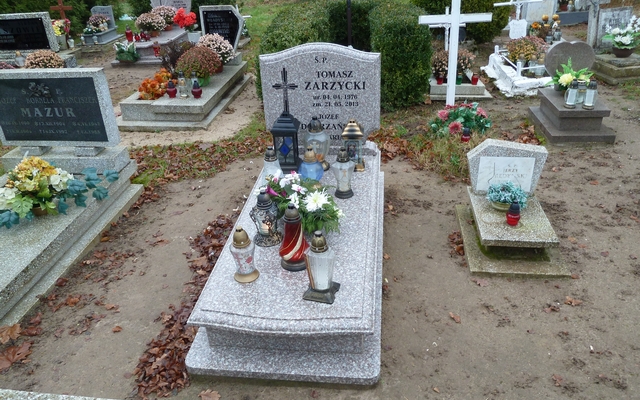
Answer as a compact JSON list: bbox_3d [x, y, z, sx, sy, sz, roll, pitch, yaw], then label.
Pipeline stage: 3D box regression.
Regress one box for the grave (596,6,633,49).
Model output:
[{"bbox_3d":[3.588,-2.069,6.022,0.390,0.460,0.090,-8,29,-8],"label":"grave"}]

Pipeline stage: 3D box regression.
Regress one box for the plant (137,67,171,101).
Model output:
[{"bbox_3d":[-1.735,-1.216,5.280,0.320,0.240,0.320,0,26,6],"label":"plant"}]

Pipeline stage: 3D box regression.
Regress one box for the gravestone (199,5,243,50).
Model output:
[{"bbox_3d":[-1.308,-2.239,6.583,0.600,0.610,0.090,0,22,6],"label":"gravestone"}]

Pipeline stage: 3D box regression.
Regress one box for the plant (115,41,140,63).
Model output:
[{"bbox_3d":[-2.770,-2.118,7.160,0.340,0.260,0.280,1,29,7],"label":"plant"}]

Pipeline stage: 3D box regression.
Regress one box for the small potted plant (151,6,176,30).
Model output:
[{"bbox_3d":[-2.515,-2.933,8.101,0.440,0.330,0.420,1,29,7],"label":"small potted plant"}]

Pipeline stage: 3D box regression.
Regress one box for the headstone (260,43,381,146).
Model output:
[{"bbox_3d":[0.013,-0.729,3.529,0.826,0.716,0.085,1,25,7],"label":"headstone"}]

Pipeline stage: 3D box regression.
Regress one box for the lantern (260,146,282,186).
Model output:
[{"bbox_3d":[-0.295,-0.191,3.131,0.137,0.299,0.137,1,30,7],"label":"lantern"}]

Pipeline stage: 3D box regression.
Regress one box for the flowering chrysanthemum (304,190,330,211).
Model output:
[{"bbox_3d":[-0.018,0.008,2.522,0.115,0.085,0.100,1,29,7],"label":"flowering chrysanthemum"}]

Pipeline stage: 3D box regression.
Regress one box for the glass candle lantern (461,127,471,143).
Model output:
[{"bbox_3d":[1.262,-0.568,4.301,0.077,0.130,0.077,1,30,7],"label":"glass candle lantern"}]

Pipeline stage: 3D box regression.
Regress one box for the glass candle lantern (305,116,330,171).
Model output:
[{"bbox_3d":[-0.019,-0.401,3.425,0.172,0.352,0.172,1,30,7],"label":"glass candle lantern"}]

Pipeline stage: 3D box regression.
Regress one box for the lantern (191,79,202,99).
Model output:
[{"bbox_3d":[-1.269,-1.145,5.137,0.108,0.172,0.108,0,26,6],"label":"lantern"}]

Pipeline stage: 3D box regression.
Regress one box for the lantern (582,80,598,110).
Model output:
[{"bbox_3d":[2.180,-0.843,4.009,0.093,0.225,0.093,1,29,7],"label":"lantern"}]

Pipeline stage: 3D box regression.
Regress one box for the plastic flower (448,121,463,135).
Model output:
[{"bbox_3d":[1.131,-0.605,4.166,0.120,0.095,0.100,1,29,7],"label":"plastic flower"}]

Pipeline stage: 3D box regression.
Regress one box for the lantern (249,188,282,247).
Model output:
[{"bbox_3d":[-0.286,0.086,2.635,0.172,0.301,0.161,1,30,7],"label":"lantern"}]

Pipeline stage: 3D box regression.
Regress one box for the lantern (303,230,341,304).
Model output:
[{"bbox_3d":[0.004,0.271,2.169,0.132,0.327,0.132,7,29,17],"label":"lantern"}]

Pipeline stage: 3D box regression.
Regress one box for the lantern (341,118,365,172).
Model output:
[{"bbox_3d":[0.216,-0.342,3.133,0.122,0.318,0.122,5,30,14],"label":"lantern"}]

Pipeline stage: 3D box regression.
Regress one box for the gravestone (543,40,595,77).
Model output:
[{"bbox_3d":[2.261,-1.218,4.558,0.446,0.452,0.093,1,30,7],"label":"gravestone"}]

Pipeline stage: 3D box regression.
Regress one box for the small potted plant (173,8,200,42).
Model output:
[{"bbox_3d":[-2.336,-3.041,8.800,0.460,0.560,0.420,0,26,6],"label":"small potted plant"}]

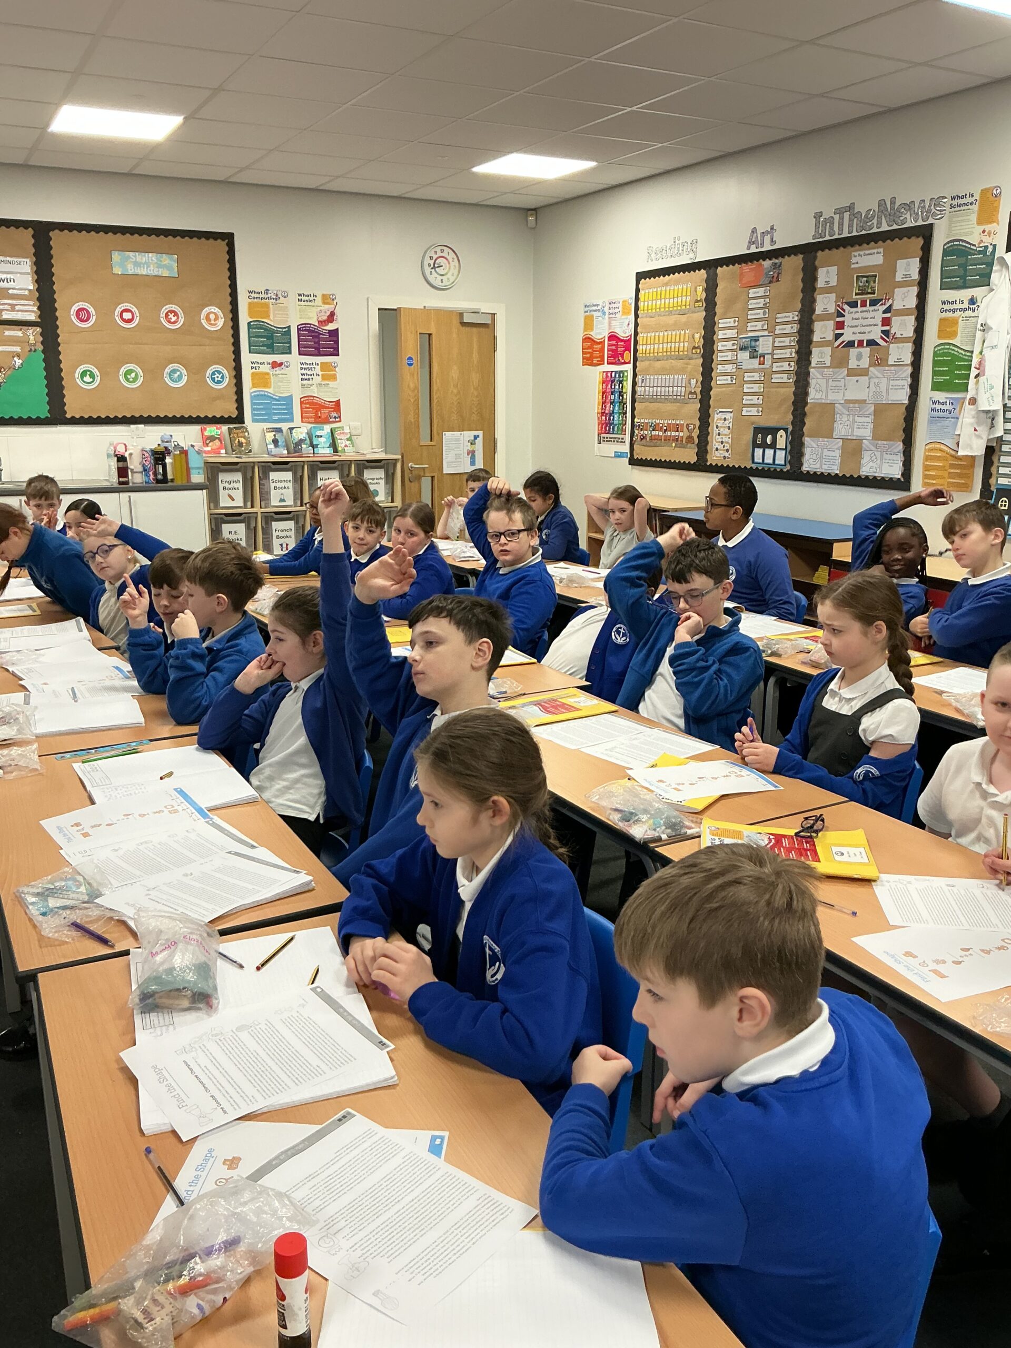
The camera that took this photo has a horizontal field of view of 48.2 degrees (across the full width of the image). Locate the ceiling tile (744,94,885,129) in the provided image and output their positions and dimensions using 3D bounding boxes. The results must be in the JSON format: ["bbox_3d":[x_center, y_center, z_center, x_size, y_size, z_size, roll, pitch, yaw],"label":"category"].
[{"bbox_3d":[1.470,-2.700,5.437,0.451,0.020,0.595,-7,16,-27],"label":"ceiling tile"}]

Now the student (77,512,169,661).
[{"bbox_3d":[-1.316,-0.019,3.998,0.450,1.090,0.570,9,17,31],"label":"student"}]

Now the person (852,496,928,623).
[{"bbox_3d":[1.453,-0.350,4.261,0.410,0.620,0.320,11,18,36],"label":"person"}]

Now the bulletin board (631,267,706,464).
[{"bbox_3d":[1.003,-1.896,7.040,0.025,1.210,0.790,-7,16,-27],"label":"bulletin board"}]

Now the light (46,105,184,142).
[{"bbox_3d":[-1.959,-2.793,5.677,0.595,0.040,0.595,-7,16,-27],"label":"light"}]

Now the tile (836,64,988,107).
[{"bbox_3d":[1.746,-2.569,4.922,0.457,0.020,0.600,-7,16,-27],"label":"tile"}]

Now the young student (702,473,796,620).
[{"bbox_3d":[0.892,-0.225,4.718,0.610,1.175,0.430,-6,16,-24],"label":"young student"}]

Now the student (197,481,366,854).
[{"bbox_3d":[-0.526,0.226,2.601,0.490,1.290,0.430,-10,18,-36],"label":"student"}]

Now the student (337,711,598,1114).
[{"bbox_3d":[-0.066,0.580,1.652,0.460,1.085,0.450,-7,16,-26],"label":"student"}]

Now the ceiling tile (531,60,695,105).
[{"bbox_3d":[0.467,-2.576,4.927,0.595,0.020,0.595,-7,16,-26],"label":"ceiling tile"}]

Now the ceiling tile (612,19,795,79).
[{"bbox_3d":[0.745,-2.446,4.415,0.600,0.020,0.600,-7,16,-27],"label":"ceiling tile"}]

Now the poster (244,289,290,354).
[{"bbox_3d":[-1.588,-2.371,7.620,0.292,0.418,0.006,-7,16,-27],"label":"poster"}]

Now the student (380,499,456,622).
[{"bbox_3d":[-0.393,-0.174,4.699,0.580,1.060,0.420,-12,19,-40],"label":"student"}]

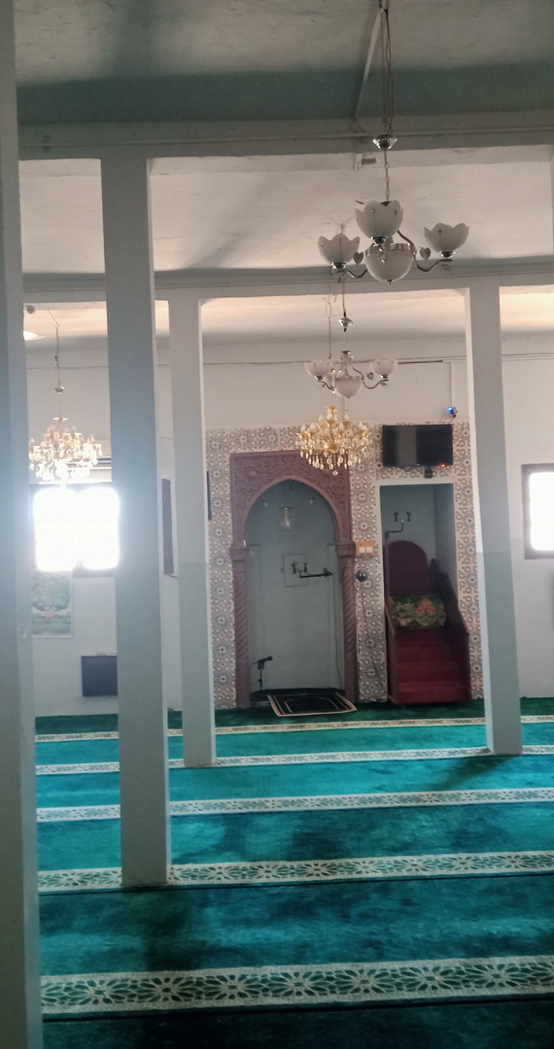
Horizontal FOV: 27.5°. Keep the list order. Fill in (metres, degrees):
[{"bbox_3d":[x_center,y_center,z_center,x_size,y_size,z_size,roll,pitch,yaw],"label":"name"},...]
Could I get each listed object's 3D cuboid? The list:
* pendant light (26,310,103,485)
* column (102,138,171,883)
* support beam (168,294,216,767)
[{"bbox_3d":[-1.822,-1.034,9.599,0.649,1.409,0.649,-2,-1,-1],"label":"pendant light"},{"bbox_3d":[-0.652,-0.028,5.271,0.210,3.338,0.213,-2,-1,-1],"label":"column"},{"bbox_3d":[-0.604,0.043,8.068,0.207,3.316,0.210,-2,-1,-1],"label":"support beam"}]

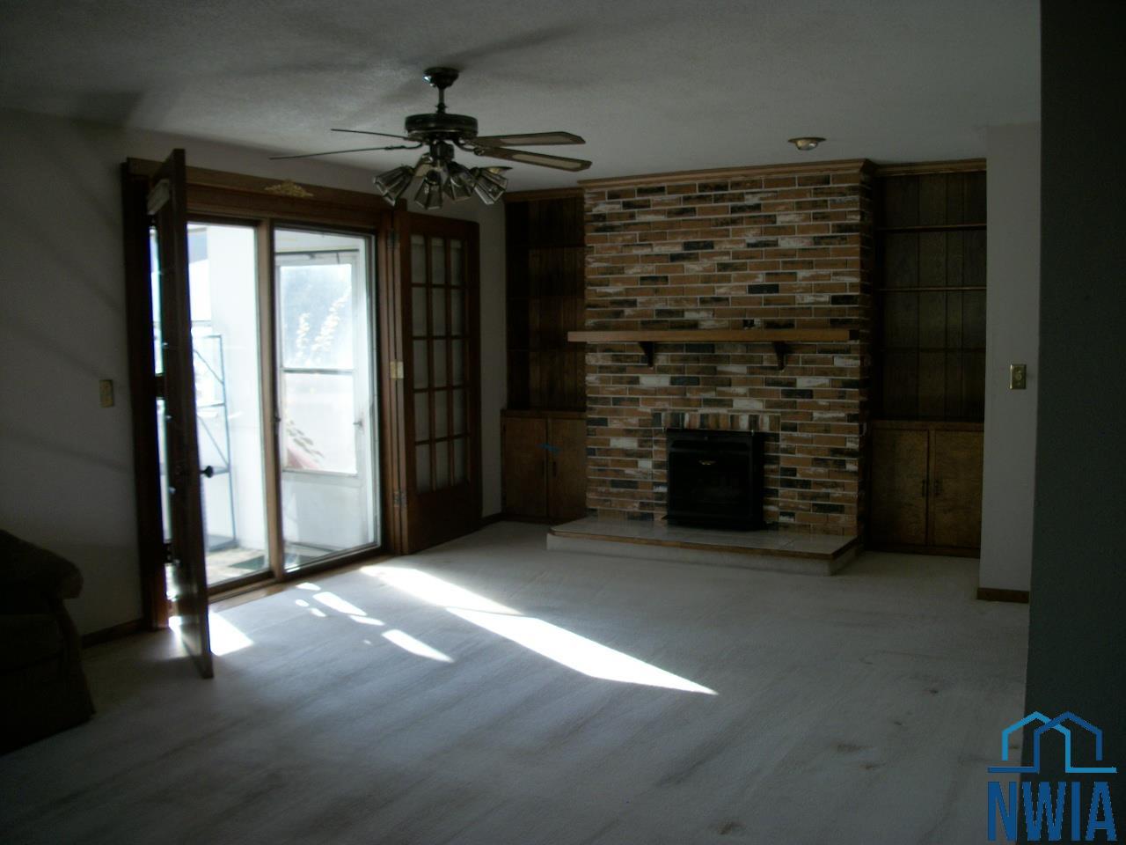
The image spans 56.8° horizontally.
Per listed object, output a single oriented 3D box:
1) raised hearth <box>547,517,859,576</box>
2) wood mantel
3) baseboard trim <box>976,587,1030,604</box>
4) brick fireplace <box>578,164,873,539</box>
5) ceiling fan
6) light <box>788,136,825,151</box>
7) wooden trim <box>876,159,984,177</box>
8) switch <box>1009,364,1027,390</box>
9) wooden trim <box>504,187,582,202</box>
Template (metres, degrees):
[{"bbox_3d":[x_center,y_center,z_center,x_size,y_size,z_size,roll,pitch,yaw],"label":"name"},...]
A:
[{"bbox_3d":[0.837,0.745,6.461,1.820,0.113,0.572,2,6,29],"label":"raised hearth"},{"bbox_3d":[0.886,-0.458,6.544,1.861,0.235,0.175,2,6,29],"label":"wood mantel"},{"bbox_3d":[2.197,0.868,5.204,0.248,0.058,0.015,2,6,29],"label":"baseboard trim"},{"bbox_3d":[1.013,-0.455,6.712,1.883,2.227,0.301,2,6,29],"label":"brick fireplace"},{"bbox_3d":[-0.442,-1.039,3.841,1.280,0.505,1.280,2,6,29],"label":"ceiling fan"},{"bbox_3d":[1.254,-1.423,5.347,0.190,0.060,0.190,2,6,29],"label":"light"},{"bbox_3d":[2.171,-1.487,6.085,0.724,0.066,0.050,2,6,29],"label":"wooden trim"},{"bbox_3d":[2.224,-0.221,5.082,0.070,0.115,0.015,2,6,29],"label":"switch"},{"bbox_3d":[-0.097,-1.600,7.341,0.719,0.065,0.050,2,6,29],"label":"wooden trim"}]

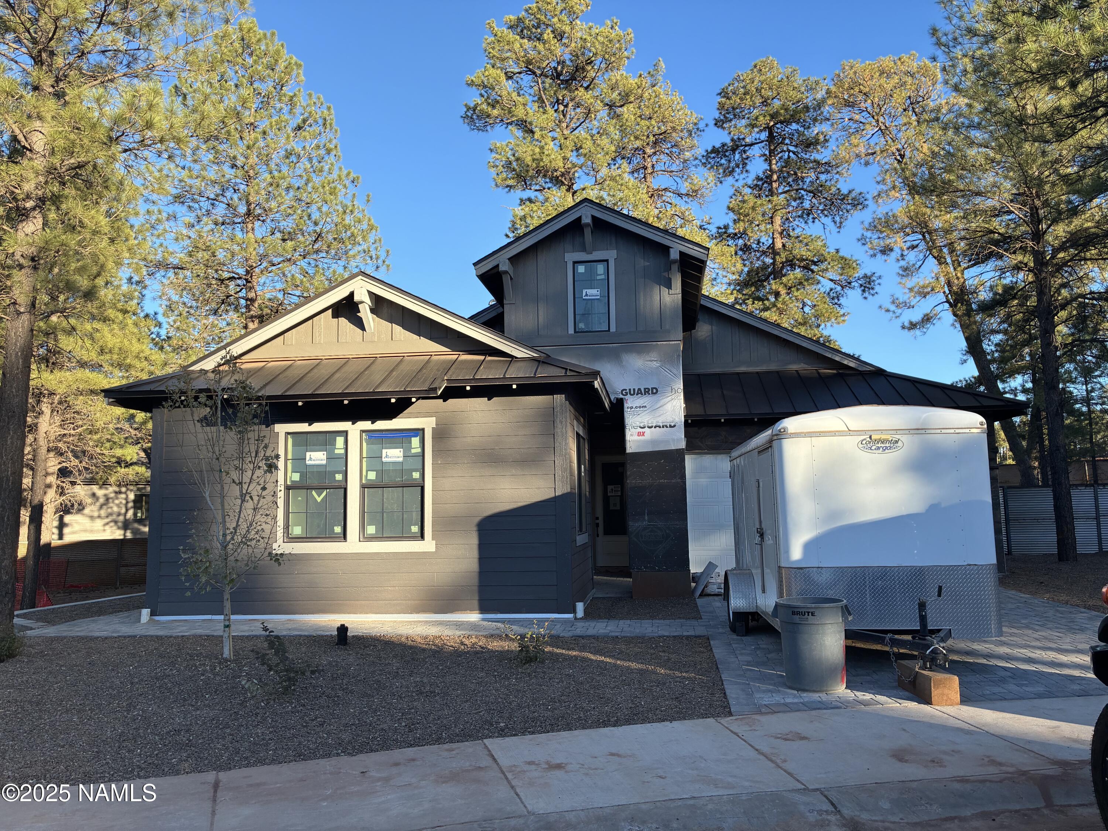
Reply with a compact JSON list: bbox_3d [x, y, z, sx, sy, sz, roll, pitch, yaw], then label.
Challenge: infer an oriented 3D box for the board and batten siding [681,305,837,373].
[{"bbox_3d":[4.327,-1.657,17.509,3.175,1.487,0.250,-2,-7,7],"label":"board and batten siding"}]

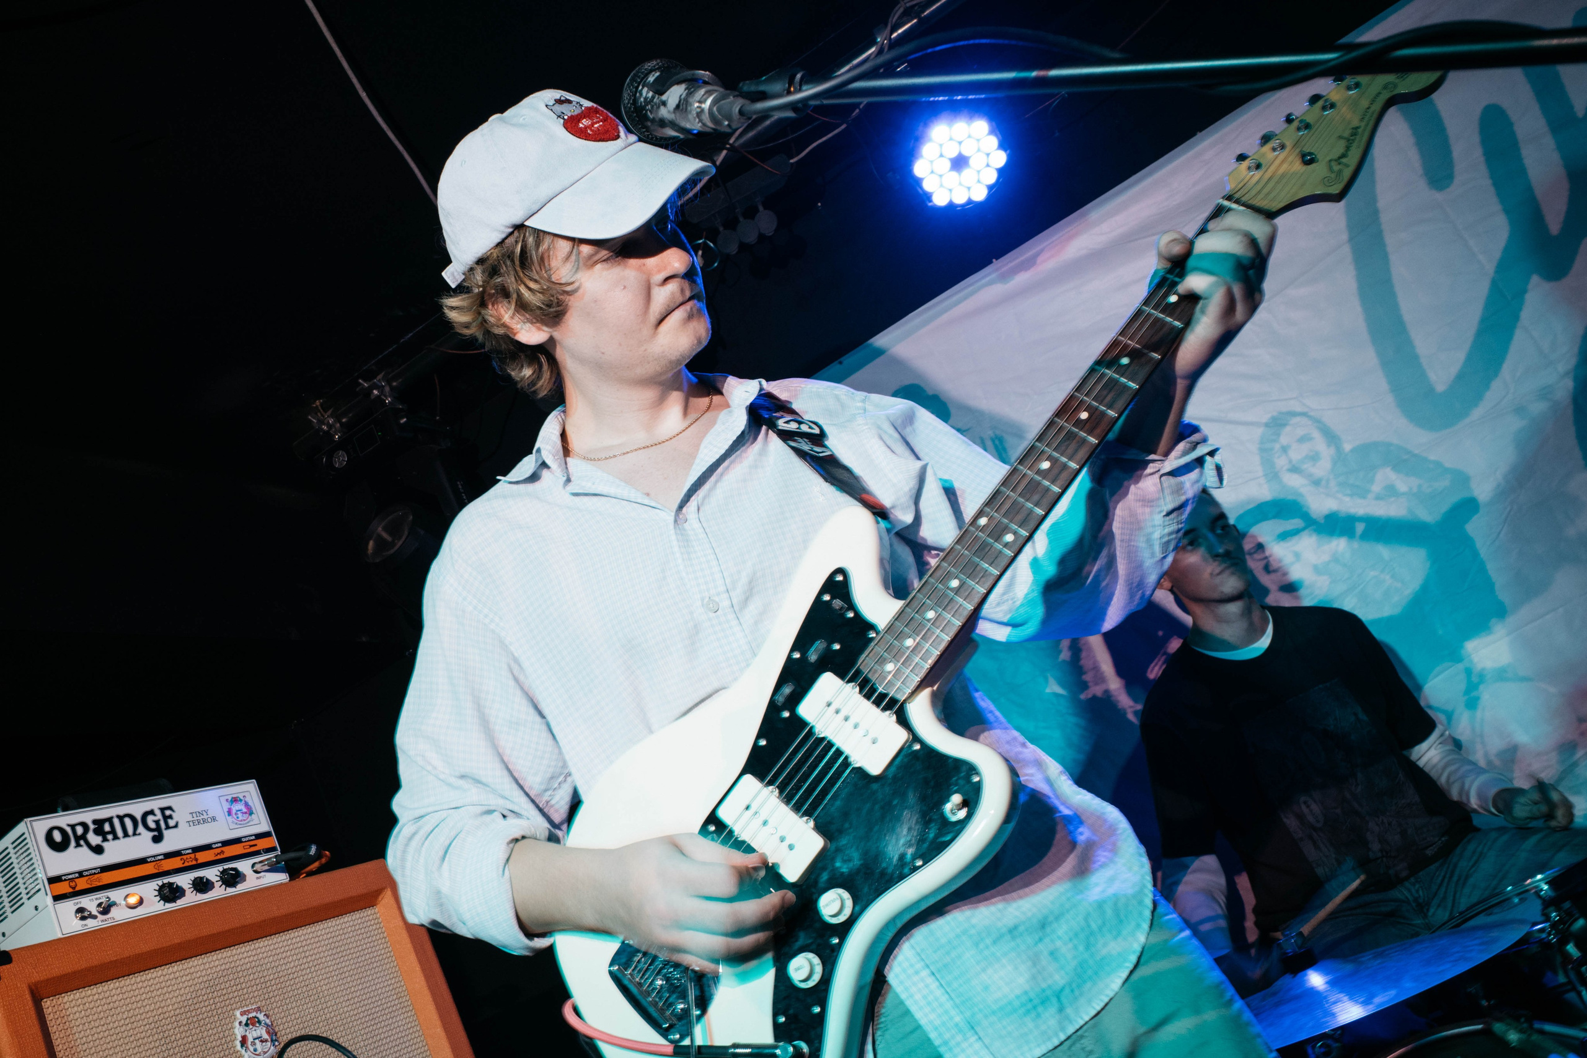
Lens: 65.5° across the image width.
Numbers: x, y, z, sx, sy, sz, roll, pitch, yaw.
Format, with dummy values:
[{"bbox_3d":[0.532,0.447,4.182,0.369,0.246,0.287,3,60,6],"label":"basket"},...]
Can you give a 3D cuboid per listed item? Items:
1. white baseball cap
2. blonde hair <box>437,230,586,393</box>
[{"bbox_3d":[-0.206,-0.312,1.075,0.265,0.135,0.175,-15,17,28],"label":"white baseball cap"},{"bbox_3d":[-0.234,-0.212,1.119,0.165,0.165,0.165,-15,17,28],"label":"blonde hair"}]

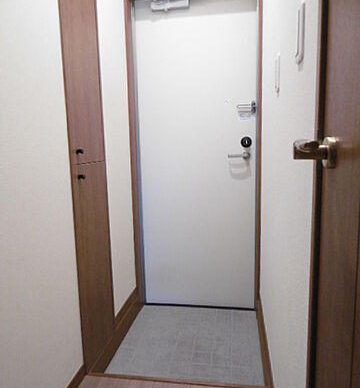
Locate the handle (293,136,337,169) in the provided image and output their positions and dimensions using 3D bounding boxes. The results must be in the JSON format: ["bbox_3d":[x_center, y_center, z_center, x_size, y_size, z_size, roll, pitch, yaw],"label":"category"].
[{"bbox_3d":[0.215,-0.062,0.513,0.059,0.053,0.120,0,8,9],"label":"handle"}]

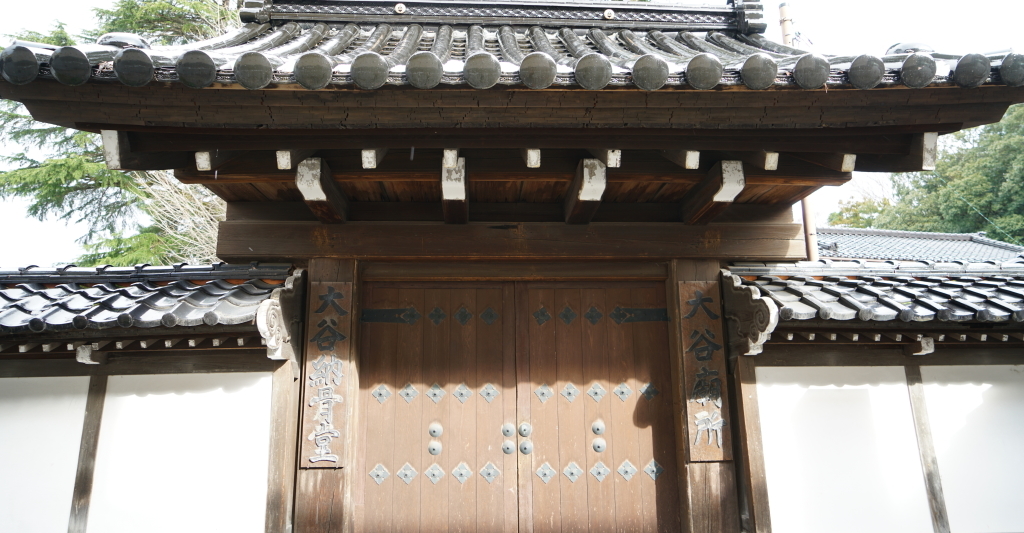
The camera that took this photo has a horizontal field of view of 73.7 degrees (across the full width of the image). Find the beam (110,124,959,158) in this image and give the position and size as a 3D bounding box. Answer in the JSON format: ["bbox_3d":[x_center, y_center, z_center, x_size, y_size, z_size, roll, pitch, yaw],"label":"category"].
[{"bbox_3d":[0.184,-0.702,3.773,4.744,0.139,0.130,0,-11,-3],"label":"beam"}]

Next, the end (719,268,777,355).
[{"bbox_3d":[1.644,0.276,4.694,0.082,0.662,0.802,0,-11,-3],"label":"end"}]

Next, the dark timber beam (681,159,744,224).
[{"bbox_3d":[1.372,-0.485,4.746,0.134,0.224,0.878,0,-11,-3],"label":"dark timber beam"}]

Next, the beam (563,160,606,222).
[{"bbox_3d":[0.493,-0.483,4.701,0.133,0.224,0.878,0,-11,-3],"label":"beam"}]

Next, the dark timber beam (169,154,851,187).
[{"bbox_3d":[0.062,-0.712,4.669,4.526,0.204,0.182,0,-11,-3],"label":"dark timber beam"}]

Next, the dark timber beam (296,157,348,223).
[{"bbox_3d":[-1.261,-0.479,4.610,0.134,0.224,0.878,0,-11,-3],"label":"dark timber beam"}]

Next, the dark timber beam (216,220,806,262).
[{"bbox_3d":[0.037,-0.166,5.086,4.258,0.254,0.288,0,-11,-3],"label":"dark timber beam"}]

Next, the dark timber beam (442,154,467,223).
[{"bbox_3d":[-0.382,-0.481,4.656,0.138,0.224,0.878,0,-11,-3],"label":"dark timber beam"}]

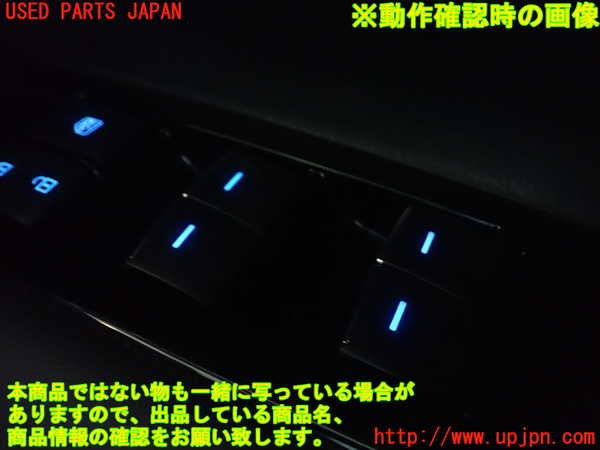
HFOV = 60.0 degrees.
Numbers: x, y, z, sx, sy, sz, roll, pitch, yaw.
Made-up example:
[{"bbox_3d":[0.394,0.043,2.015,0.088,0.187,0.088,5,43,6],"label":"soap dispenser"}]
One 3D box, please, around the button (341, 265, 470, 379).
[{"bbox_3d":[0.022,0.024,0.111,0.025,0.009,0.022,23,48,12],"label":"button"}]

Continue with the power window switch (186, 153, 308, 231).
[{"bbox_3d":[-0.014,-0.006,0.141,0.025,0.009,0.022,23,48,12],"label":"power window switch"}]

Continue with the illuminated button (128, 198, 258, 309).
[{"bbox_3d":[-0.025,0.009,0.126,0.025,0.009,0.022,23,48,12],"label":"illuminated button"}]

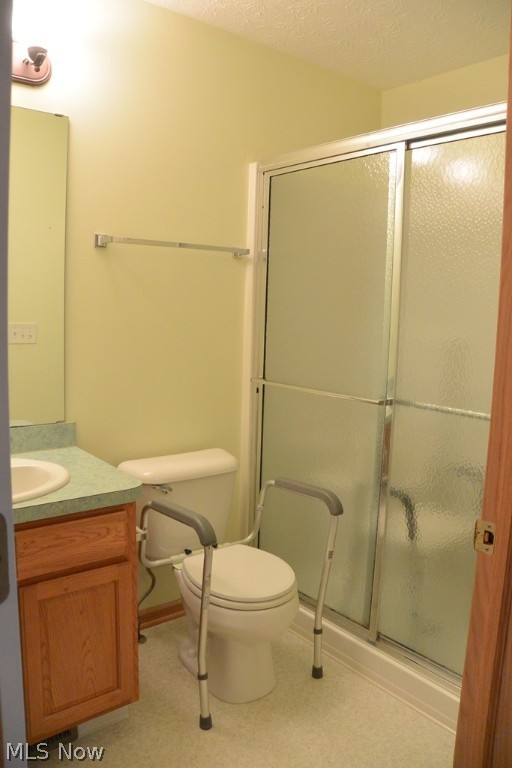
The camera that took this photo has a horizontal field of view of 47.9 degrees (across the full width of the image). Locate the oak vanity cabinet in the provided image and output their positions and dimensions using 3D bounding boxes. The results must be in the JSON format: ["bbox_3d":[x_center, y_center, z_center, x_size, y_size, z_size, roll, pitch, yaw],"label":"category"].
[{"bbox_3d":[-0.805,0.691,1.717,0.742,0.767,0.535,-4,10,-38],"label":"oak vanity cabinet"}]

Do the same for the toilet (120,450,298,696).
[{"bbox_3d":[-0.153,0.679,2.125,0.500,0.730,0.675,-4,10,-38],"label":"toilet"}]

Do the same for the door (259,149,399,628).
[{"bbox_3d":[0.231,0.025,2.273,0.032,1.750,0.735,-4,10,-38],"label":"door"}]

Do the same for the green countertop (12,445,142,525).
[{"bbox_3d":[-0.784,0.301,1.638,0.780,0.039,0.552,-4,10,-38],"label":"green countertop"}]

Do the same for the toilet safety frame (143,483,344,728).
[{"bbox_3d":[-0.067,0.704,2.021,0.540,0.714,0.470,-4,10,-38],"label":"toilet safety frame"}]

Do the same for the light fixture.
[{"bbox_3d":[-0.867,-1.014,1.667,0.590,0.145,0.120,-4,10,-38],"label":"light fixture"}]

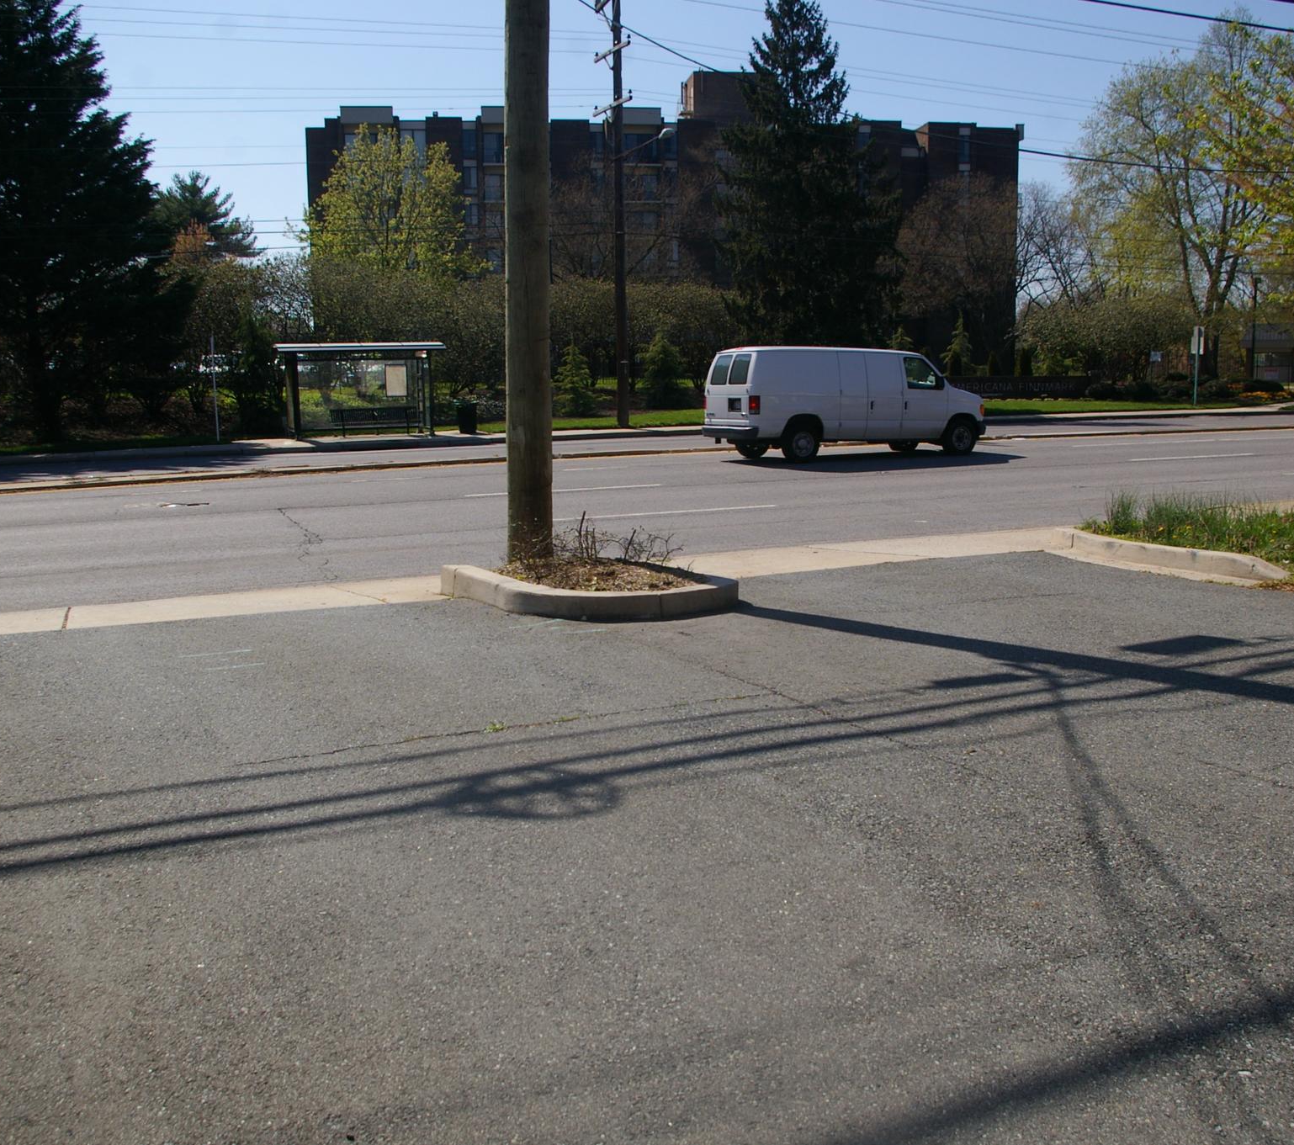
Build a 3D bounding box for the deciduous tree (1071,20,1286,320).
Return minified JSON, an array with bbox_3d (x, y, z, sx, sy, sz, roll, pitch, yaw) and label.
[{"bbox_3d":[24.771,-17.124,60.167,10.600,16.798,10.600,-1,9,0],"label":"deciduous tree"}]

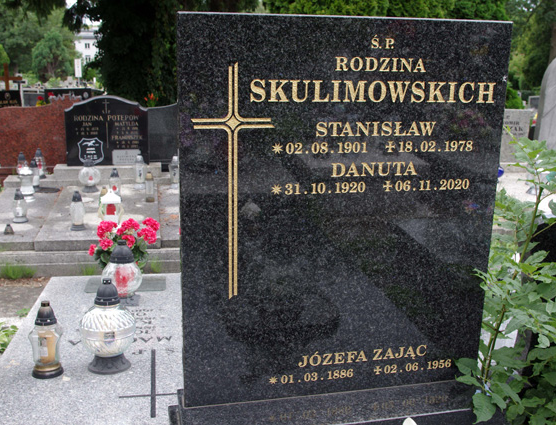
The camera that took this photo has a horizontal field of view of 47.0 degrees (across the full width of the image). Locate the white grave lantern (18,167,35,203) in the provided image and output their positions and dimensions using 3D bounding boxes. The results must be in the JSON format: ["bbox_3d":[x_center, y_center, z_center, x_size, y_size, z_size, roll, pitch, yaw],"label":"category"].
[{"bbox_3d":[-2.128,-0.251,5.405,0.134,0.296,0.134,-1,12,-10],"label":"white grave lantern"}]

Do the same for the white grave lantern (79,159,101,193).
[{"bbox_3d":[-1.672,-0.336,5.694,0.192,0.275,0.192,-1,12,-10],"label":"white grave lantern"}]

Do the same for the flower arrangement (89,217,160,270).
[{"bbox_3d":[-0.765,0.194,3.181,0.348,0.346,0.331,-1,12,-10],"label":"flower arrangement"}]

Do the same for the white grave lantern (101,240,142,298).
[{"bbox_3d":[-0.703,0.267,2.879,0.185,0.282,0.185,-1,12,-10],"label":"white grave lantern"}]

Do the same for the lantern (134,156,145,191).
[{"bbox_3d":[-1.245,-0.369,5.768,0.104,0.292,0.104,-1,12,-10],"label":"lantern"}]

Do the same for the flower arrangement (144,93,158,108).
[{"bbox_3d":[-2.075,-1.759,10.460,0.245,0.372,0.245,-1,12,-10],"label":"flower arrangement"}]

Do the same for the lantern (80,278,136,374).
[{"bbox_3d":[-0.554,0.365,2.087,0.180,0.304,0.180,-1,12,-10],"label":"lantern"}]

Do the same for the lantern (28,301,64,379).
[{"bbox_3d":[-0.742,0.402,2.046,0.109,0.243,0.109,-1,12,-10],"label":"lantern"}]

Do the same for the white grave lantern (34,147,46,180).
[{"bbox_3d":[-2.199,-0.458,5.922,0.107,0.261,0.107,-1,12,-10],"label":"white grave lantern"}]

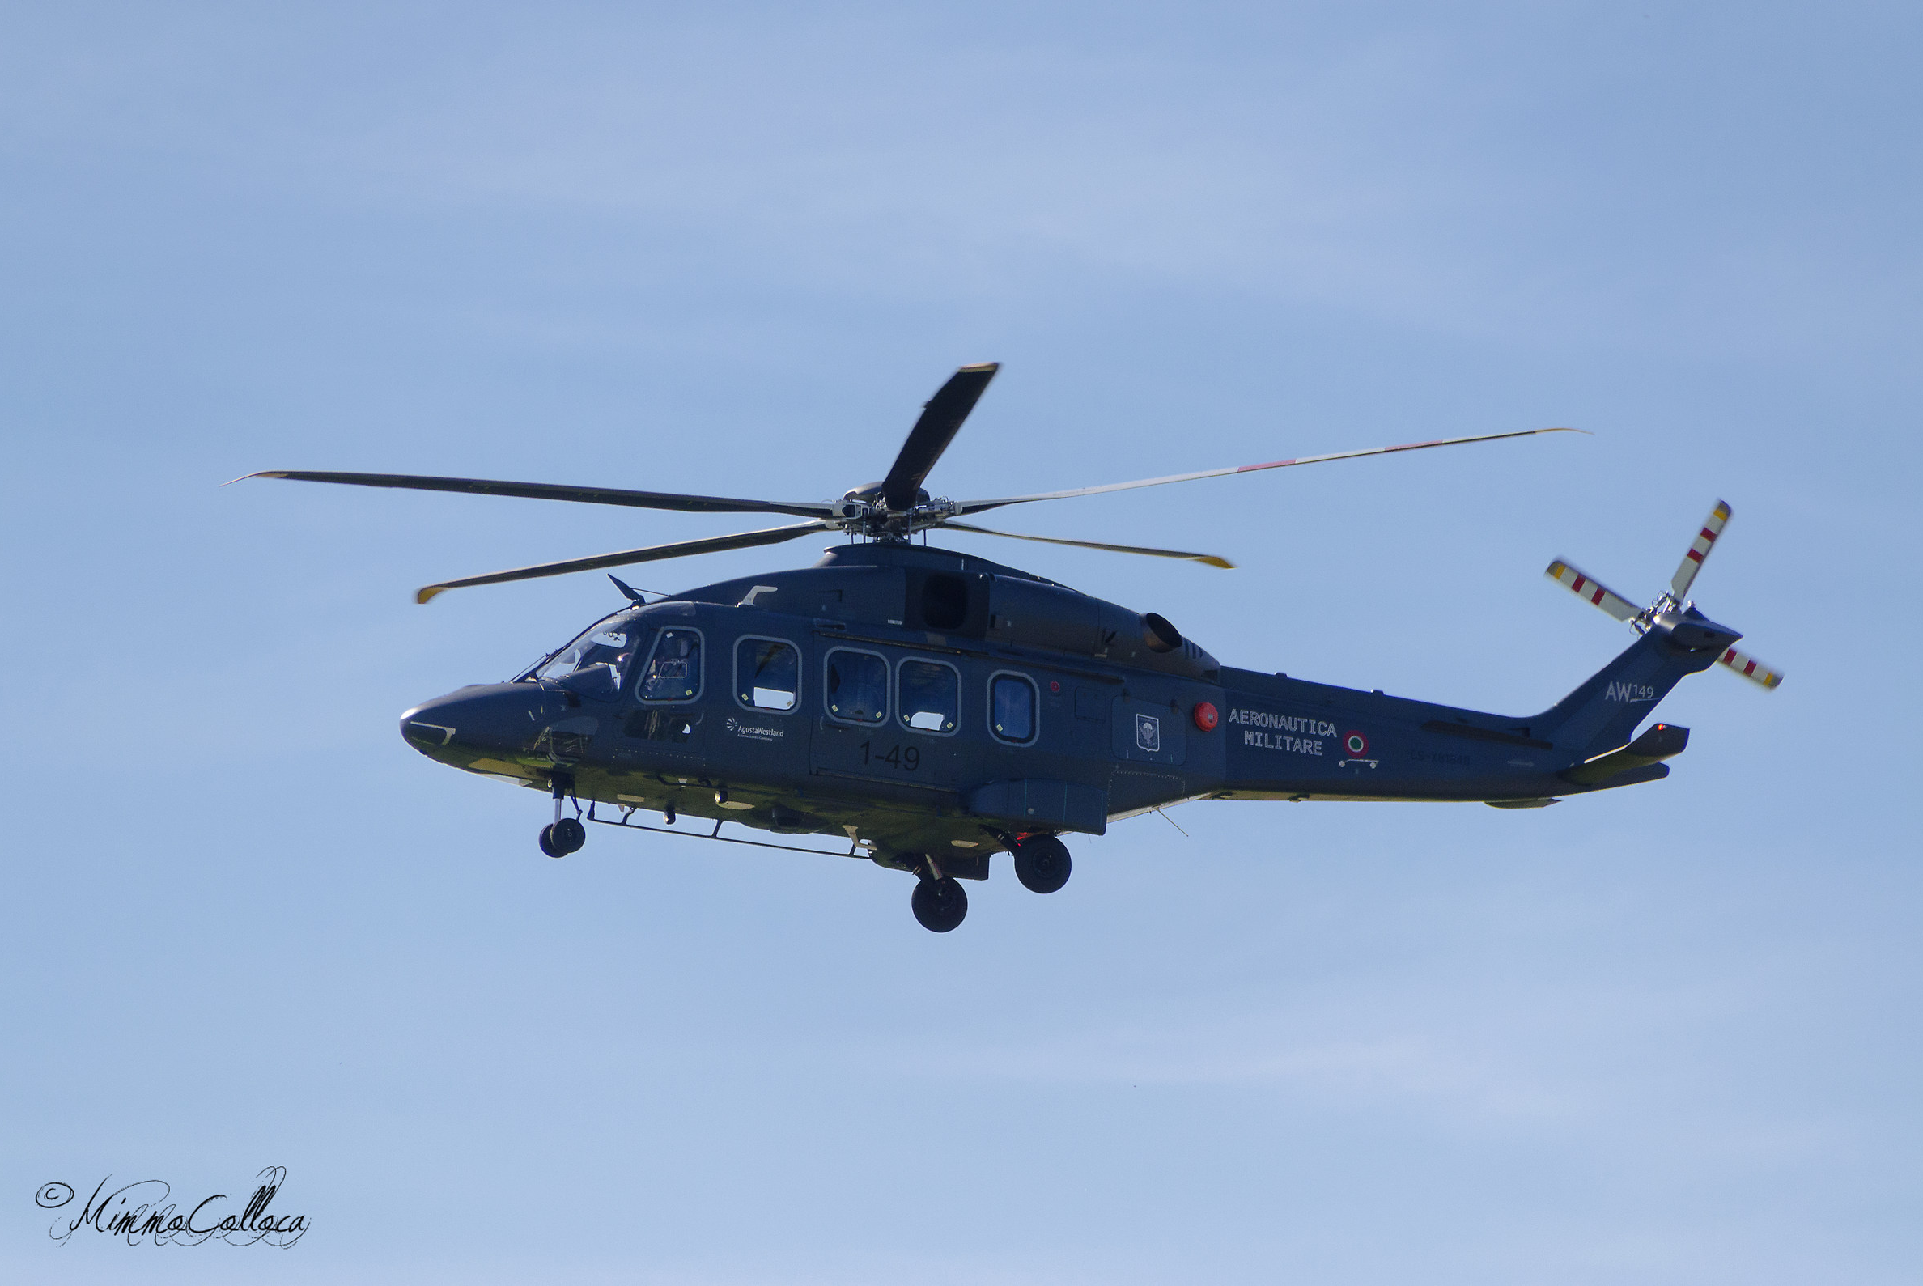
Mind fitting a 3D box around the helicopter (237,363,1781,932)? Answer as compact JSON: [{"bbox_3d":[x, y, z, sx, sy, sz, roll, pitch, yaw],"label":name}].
[{"bbox_3d":[0.600,0.168,204.799,17.600,5.350,14.200,7,-12,-23],"label":"helicopter"}]

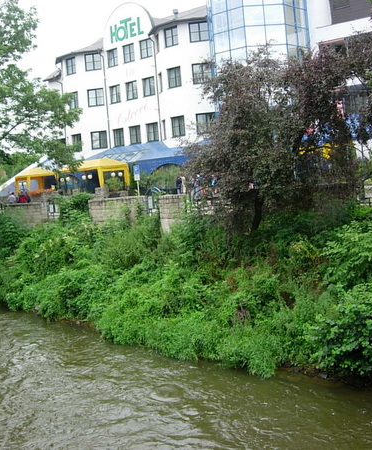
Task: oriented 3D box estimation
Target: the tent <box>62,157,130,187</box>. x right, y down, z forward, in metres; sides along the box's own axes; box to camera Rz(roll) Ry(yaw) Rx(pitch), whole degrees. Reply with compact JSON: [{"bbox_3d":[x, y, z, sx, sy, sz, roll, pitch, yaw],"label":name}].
[{"bbox_3d":[-8.008,-4.233,57.134,3.000,2.650,6.000,-7,4,-42],"label":"tent"}]

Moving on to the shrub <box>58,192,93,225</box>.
[{"bbox_3d":[-6.593,-0.984,39.300,2.000,1.900,1.700,-5,3,0],"label":"shrub"}]

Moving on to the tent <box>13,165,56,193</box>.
[{"bbox_3d":[-14.989,-4.251,65.826,3.000,2.650,3.000,-7,4,-42],"label":"tent"}]

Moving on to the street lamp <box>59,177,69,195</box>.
[{"bbox_3d":[-9.636,-2.658,53.063,0.800,2.500,0.400,-5,3,0],"label":"street lamp"}]

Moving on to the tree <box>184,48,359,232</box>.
[{"bbox_3d":[3.180,-3.143,24.500,6.300,6.700,5.800,-5,3,0],"label":"tree"}]

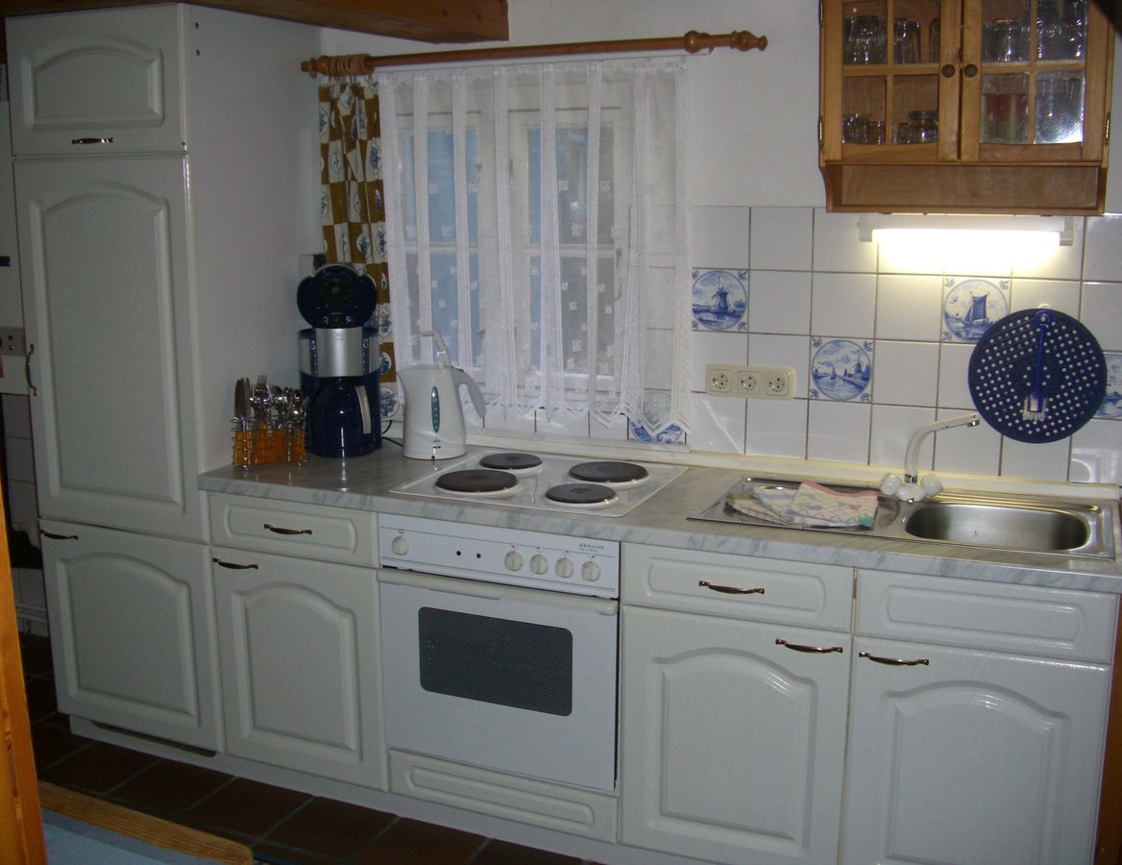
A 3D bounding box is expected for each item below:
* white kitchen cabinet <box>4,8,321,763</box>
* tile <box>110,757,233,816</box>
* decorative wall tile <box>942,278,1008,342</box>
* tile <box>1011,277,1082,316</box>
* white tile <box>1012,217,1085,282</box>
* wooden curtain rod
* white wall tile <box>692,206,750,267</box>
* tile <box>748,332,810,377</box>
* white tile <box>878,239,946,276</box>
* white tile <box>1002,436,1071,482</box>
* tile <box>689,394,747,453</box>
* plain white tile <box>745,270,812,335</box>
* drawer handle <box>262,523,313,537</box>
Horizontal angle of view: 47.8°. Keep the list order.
[{"bbox_3d":[-1.032,-0.125,3.464,0.598,1.955,0.564,5,12,24],"label":"white kitchen cabinet"},{"bbox_3d":[-1.016,0.928,3.310,0.250,0.012,0.242,5,12,23],"label":"tile"},{"bbox_3d":[0.931,-0.272,2.839,0.150,0.150,0.009,5,12,24],"label":"decorative wall tile"},{"bbox_3d":[1.064,-0.260,2.780,0.150,0.150,0.009,5,12,24],"label":"tile"},{"bbox_3d":[1.062,-0.407,2.752,0.150,0.150,0.009,5,12,24],"label":"white tile"},{"bbox_3d":[-0.115,-0.918,3.079,1.256,0.054,0.054,5,12,23],"label":"wooden curtain rod"},{"bbox_3d":[0.386,-0.468,3.053,0.150,0.150,0.009,5,12,24],"label":"white wall tile"},{"bbox_3d":[0.533,-0.163,3.100,0.152,0.152,0.010,5,12,23],"label":"tile"},{"bbox_3d":[0.794,-0.432,2.870,0.150,0.150,0.009,5,12,24],"label":"white tile"},{"bbox_3d":[1.085,0.034,2.892,0.149,0.152,0.010,5,12,23],"label":"white tile"},{"bbox_3d":[0.393,-0.022,3.191,0.152,0.152,0.010,5,12,23],"label":"tile"},{"bbox_3d":[0.524,-0.308,3.020,0.150,0.150,0.009,5,12,24],"label":"plain white tile"},{"bbox_3d":[-0.659,0.235,3.032,0.142,0.018,0.026,5,12,24],"label":"drawer handle"}]

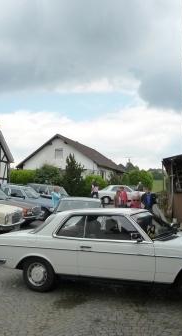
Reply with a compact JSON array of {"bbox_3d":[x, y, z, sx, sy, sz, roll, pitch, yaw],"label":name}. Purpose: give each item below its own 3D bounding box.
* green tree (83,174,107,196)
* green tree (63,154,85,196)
[{"bbox_3d":[0.401,1.706,33.914,2.400,2.200,2.200,1,-5,0],"label":"green tree"},{"bbox_3d":[-1.230,0.880,27.000,1.900,3.700,1.900,1,-4,0],"label":"green tree"}]

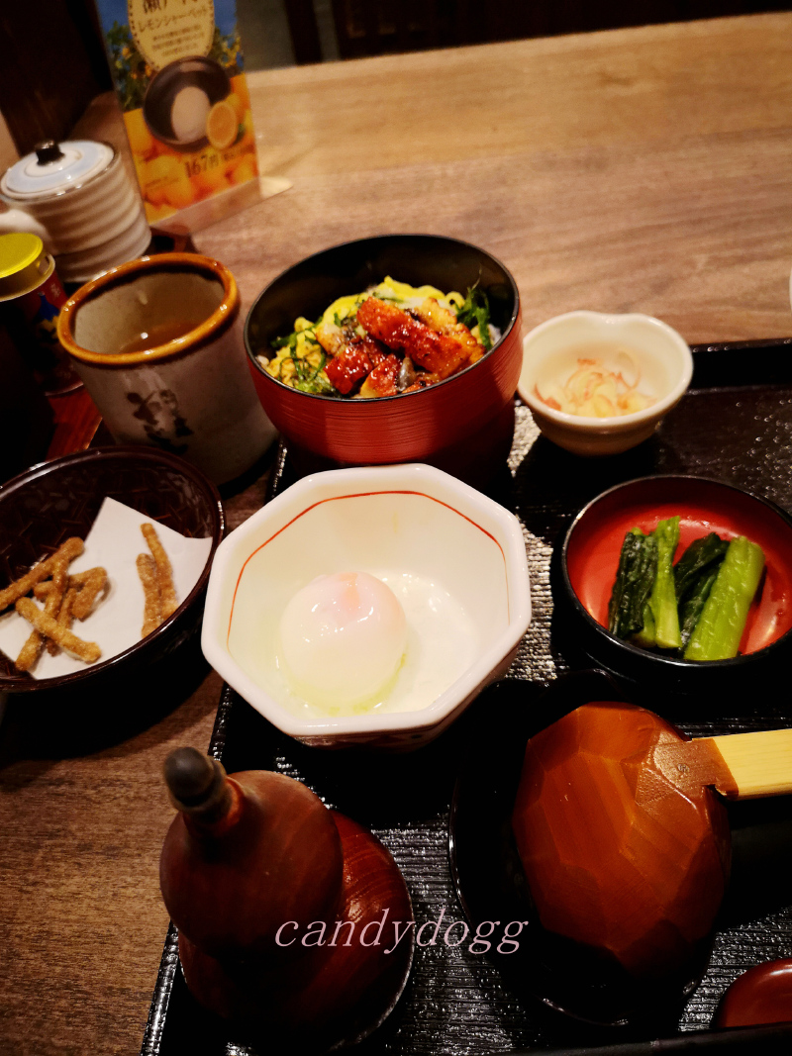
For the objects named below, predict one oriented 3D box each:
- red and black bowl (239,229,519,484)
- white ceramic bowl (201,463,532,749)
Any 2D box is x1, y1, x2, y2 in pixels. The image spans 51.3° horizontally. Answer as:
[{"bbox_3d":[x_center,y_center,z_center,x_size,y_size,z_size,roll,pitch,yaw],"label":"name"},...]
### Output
[{"bbox_3d":[-0.004,-0.076,0.390,0.124,0.065,0.124,-4,50,5],"label":"red and black bowl"},{"bbox_3d":[-0.008,0.035,0.309,0.113,0.048,0.113,-5,50,4],"label":"white ceramic bowl"}]

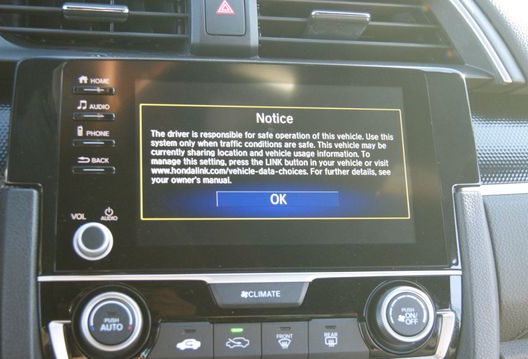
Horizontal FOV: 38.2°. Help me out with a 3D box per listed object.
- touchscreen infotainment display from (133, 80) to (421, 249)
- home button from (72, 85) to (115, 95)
[{"bbox_3d":[0.007,-0.009,0.424,0.154,0.092,0.010,0,-13,-11],"label":"touchscreen infotainment display"},{"bbox_3d":[-0.091,-0.048,0.411,0.022,0.005,0.004,0,-13,-11],"label":"home button"}]

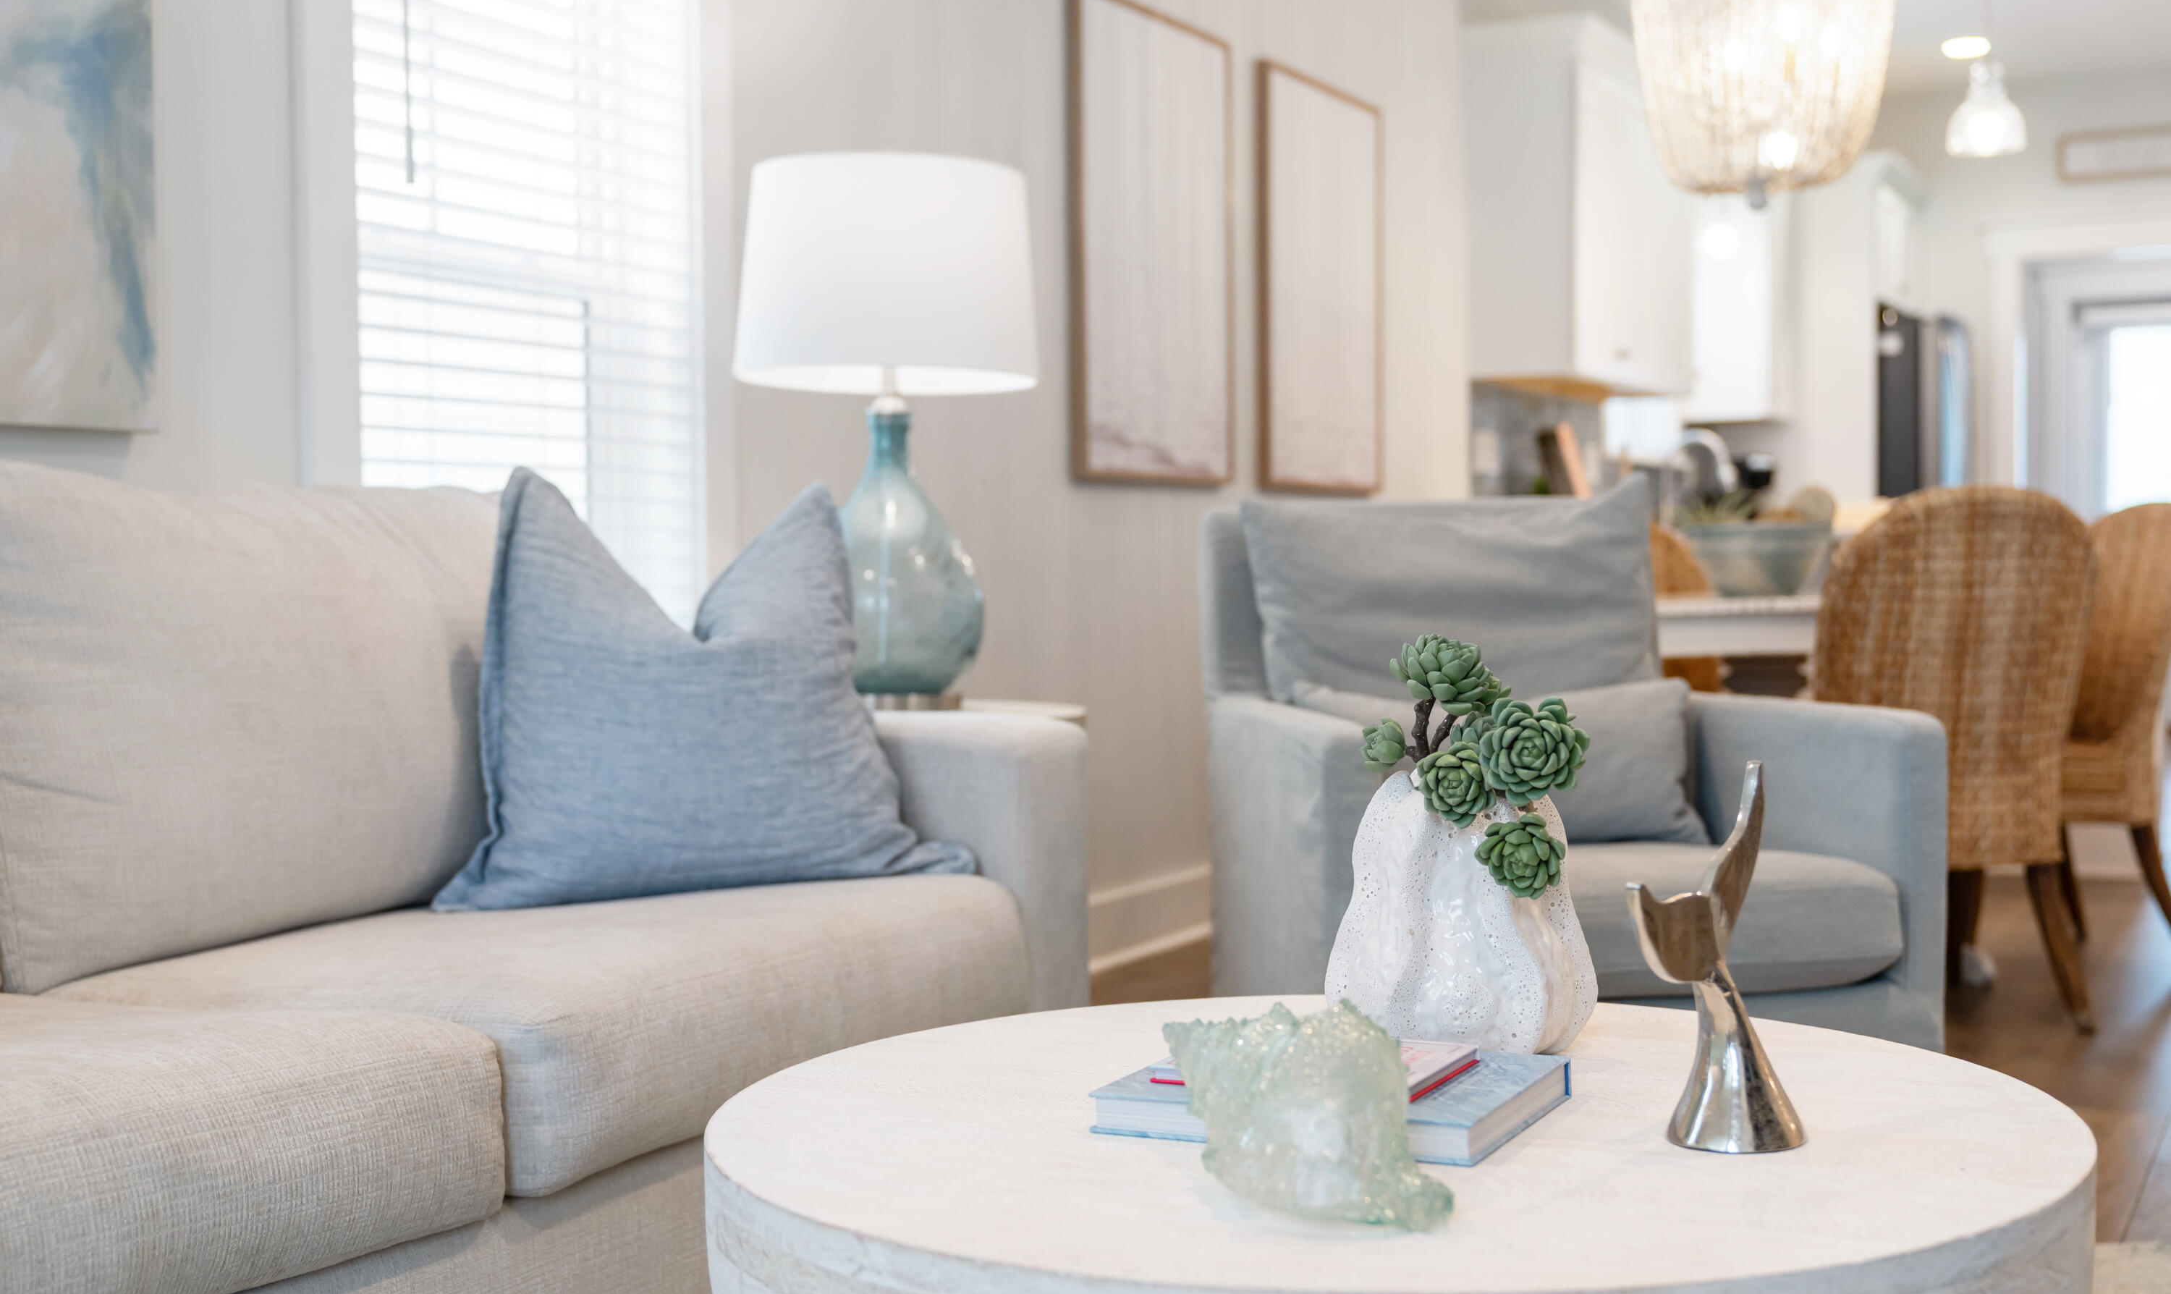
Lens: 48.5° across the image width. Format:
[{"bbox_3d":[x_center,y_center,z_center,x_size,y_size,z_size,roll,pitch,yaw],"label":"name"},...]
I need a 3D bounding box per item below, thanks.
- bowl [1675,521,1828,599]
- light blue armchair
[{"bbox_3d":[1.470,-0.184,5.300,0.340,0.160,0.340,0,2,0],"label":"bowl"},{"bbox_3d":[0.669,0.252,3.604,0.845,0.950,0.870,-1,2,-8],"label":"light blue armchair"}]

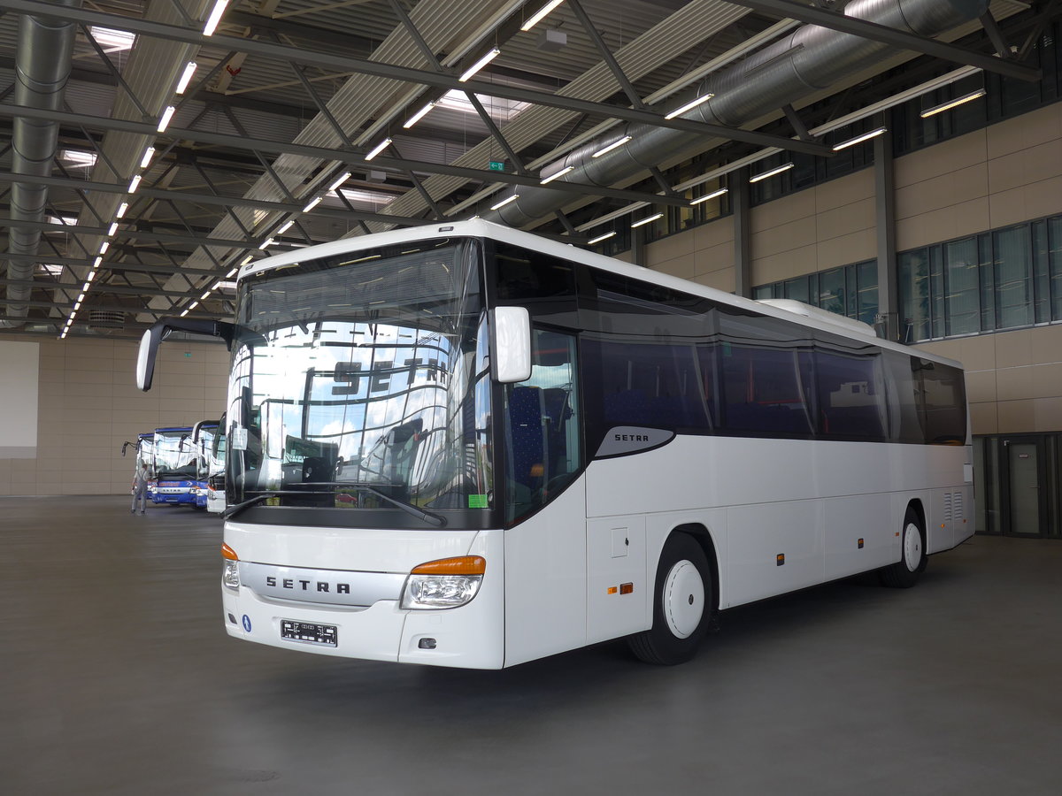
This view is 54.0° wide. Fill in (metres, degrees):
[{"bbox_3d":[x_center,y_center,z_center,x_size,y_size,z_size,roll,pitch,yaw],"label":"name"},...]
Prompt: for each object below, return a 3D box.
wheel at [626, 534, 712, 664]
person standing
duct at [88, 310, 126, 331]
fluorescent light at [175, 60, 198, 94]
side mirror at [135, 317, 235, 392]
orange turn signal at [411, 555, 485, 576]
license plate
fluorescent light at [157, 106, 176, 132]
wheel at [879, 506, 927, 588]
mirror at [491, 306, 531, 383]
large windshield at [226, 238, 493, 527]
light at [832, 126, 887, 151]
[{"bbox_3d":[1.049,1.546,8.160,0.300,1.000,1.010,-3,-5,36],"label":"wheel"},{"bbox_3d":[-13.480,3.135,35.939,0.620,1.680,0.420,-2,-4,20],"label":"person standing"},{"bbox_3d":[-22.056,-4.025,54.212,1.900,1.200,1.200,1,-4,-27],"label":"duct"},{"bbox_3d":[-5.914,-5.526,17.919,0.110,0.100,1.500,1,-4,-27],"label":"fluorescent light"},{"bbox_3d":[-2.522,-0.306,7.558,0.420,0.500,0.560,-3,-5,36],"label":"side mirror"},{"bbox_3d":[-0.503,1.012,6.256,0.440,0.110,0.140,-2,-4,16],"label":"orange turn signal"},{"bbox_3d":[-1.416,1.495,6.623,0.530,0.125,0.030,-3,-5,36],"label":"license plate"},{"bbox_3d":[-6.989,-5.381,19.993,0.110,0.100,1.500,1,-4,-27],"label":"fluorescent light"},{"bbox_3d":[4.654,1.837,13.150,0.300,1.000,1.010,-3,-5,36],"label":"wheel"},{"bbox_3d":[-0.118,-0.318,6.201,0.250,0.430,0.140,-2,-4,28],"label":"mirror"},{"bbox_3d":[-1.327,-0.040,6.865,2.450,1.750,0.360,-3,-5,36],"label":"large windshield"},{"bbox_3d":[6.828,-5.397,21.665,0.110,0.100,1.500,1,-4,-27],"label":"light"}]

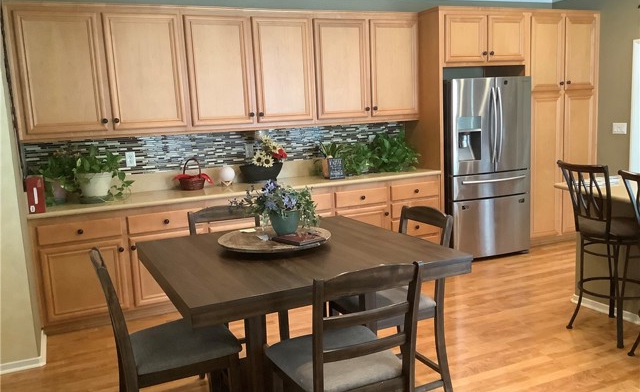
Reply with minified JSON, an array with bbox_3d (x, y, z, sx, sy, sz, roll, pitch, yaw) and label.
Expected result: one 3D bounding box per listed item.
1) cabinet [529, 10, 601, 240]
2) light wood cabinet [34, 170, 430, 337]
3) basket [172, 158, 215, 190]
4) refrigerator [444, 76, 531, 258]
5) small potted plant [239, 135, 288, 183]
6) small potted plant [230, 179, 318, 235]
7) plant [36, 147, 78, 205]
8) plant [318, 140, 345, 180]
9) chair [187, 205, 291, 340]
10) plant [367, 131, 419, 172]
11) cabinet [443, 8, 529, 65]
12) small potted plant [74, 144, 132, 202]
[{"bbox_3d":[2.345,-0.687,6.093,0.965,2.354,0.617,-6,9,-24],"label":"cabinet"},{"bbox_3d":[-0.527,0.354,4.896,3.393,0.914,0.650,-6,9,-24],"label":"light wood cabinet"},{"bbox_3d":[-1.081,-0.194,4.901,0.330,0.275,0.200,-6,9,-23],"label":"basket"},{"bbox_3d":[1.532,-0.262,5.731,0.916,1.758,0.725,-6,9,-23],"label":"refrigerator"},{"bbox_3d":[-0.503,-0.334,5.150,0.420,0.425,0.200,-6,9,-23],"label":"small potted plant"},{"bbox_3d":[-0.221,0.053,2.726,0.410,0.280,0.340,-4,8,-8],"label":"small potted plant"},{"bbox_3d":[-1.930,-0.153,4.221,0.280,0.415,0.290,-6,9,-24],"label":"plant"},{"bbox_3d":[0.102,-0.330,5.088,0.210,0.320,0.200,-6,9,-24],"label":"plant"},{"bbox_3d":[-0.413,0.566,3.117,0.440,0.985,0.520,-6,9,-21],"label":"chair"},{"bbox_3d":[0.710,-0.429,5.586,0.460,0.370,0.320,-6,9,-23],"label":"plant"},{"bbox_3d":[1.449,-1.516,5.627,1.005,0.525,0.615,-6,9,-23],"label":"cabinet"},{"bbox_3d":[-1.615,-0.176,4.272,0.410,0.416,0.380,-6,9,-24],"label":"small potted plant"}]

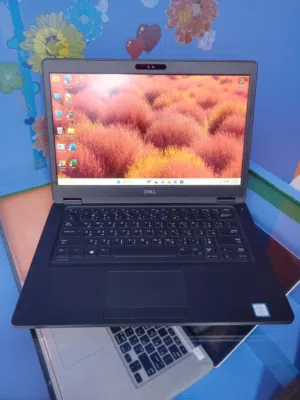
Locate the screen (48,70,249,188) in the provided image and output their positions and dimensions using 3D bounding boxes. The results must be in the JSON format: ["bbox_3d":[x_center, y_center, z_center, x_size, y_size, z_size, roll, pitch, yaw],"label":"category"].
[{"bbox_3d":[0.000,-0.110,0.488,0.312,0.177,0.005,0,15,-2],"label":"screen"}]

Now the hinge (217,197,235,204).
[{"bbox_3d":[0.132,0.000,0.525,0.032,0.011,0.011,0,38,-2],"label":"hinge"}]

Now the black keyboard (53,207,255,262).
[{"bbox_3d":[0.002,0.049,0.466,0.277,0.006,0.121,0,38,-2],"label":"black keyboard"}]

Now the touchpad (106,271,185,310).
[{"bbox_3d":[-0.006,0.113,0.384,0.100,0.003,0.055,0,38,-2],"label":"touchpad"}]

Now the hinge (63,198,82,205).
[{"bbox_3d":[-0.132,0.001,0.515,0.032,0.011,0.011,0,38,-2],"label":"hinge"}]

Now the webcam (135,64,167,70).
[{"bbox_3d":[0.001,-0.205,0.463,0.049,0.008,0.005,0,15,-2],"label":"webcam"}]

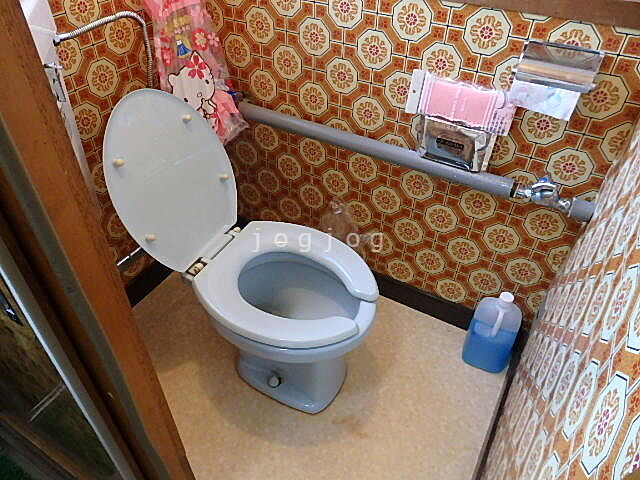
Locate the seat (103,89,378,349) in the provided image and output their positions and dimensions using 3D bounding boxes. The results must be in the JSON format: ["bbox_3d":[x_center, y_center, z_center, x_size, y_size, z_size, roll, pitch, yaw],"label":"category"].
[{"bbox_3d":[-0.145,-0.074,1.010,0.599,0.403,0.350,21,45,21],"label":"seat"}]

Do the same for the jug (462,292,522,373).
[{"bbox_3d":[0.511,0.264,1.359,0.128,0.287,0.085,16,43,18],"label":"jug"}]

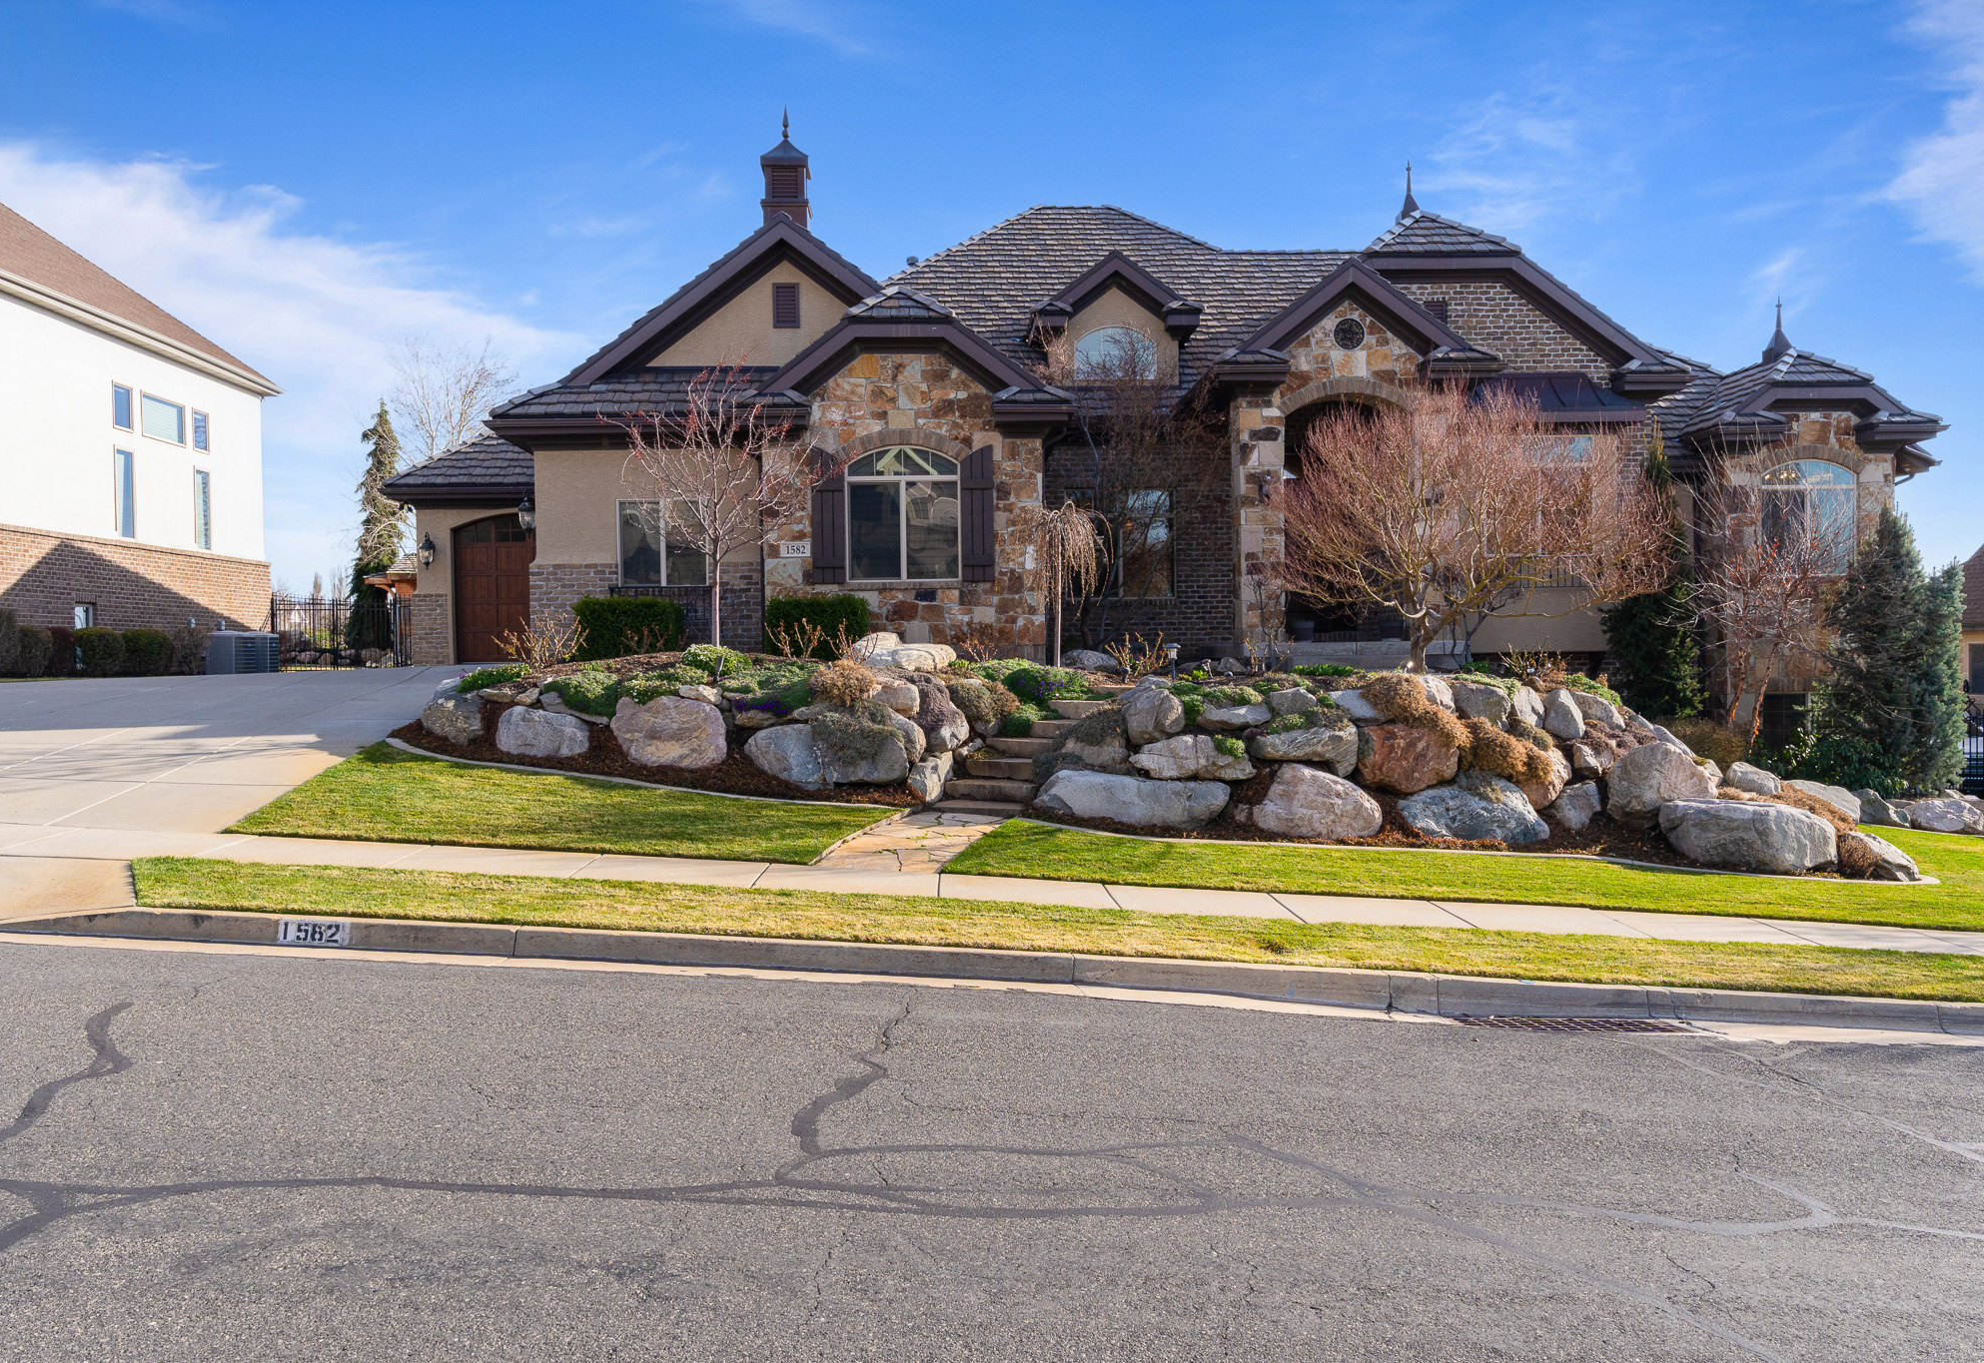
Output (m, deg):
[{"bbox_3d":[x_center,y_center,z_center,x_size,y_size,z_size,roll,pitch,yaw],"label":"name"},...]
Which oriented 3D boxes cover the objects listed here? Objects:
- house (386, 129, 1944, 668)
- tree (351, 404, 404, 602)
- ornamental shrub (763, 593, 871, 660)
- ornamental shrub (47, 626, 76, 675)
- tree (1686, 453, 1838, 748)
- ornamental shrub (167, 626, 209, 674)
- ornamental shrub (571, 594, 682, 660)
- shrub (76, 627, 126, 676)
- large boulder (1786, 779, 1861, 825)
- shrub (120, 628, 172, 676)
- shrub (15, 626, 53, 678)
[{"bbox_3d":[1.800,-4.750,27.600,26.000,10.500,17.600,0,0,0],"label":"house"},{"bbox_3d":[-14.439,-3.564,36.000,1.400,5.900,1.400,0,0,0],"label":"tree"},{"bbox_3d":[-2.156,-0.670,18.900,1.300,0.830,0.950,0,0,0],"label":"ornamental shrub"},{"bbox_3d":[-14.516,-0.473,23.900,0.700,0.790,0.720,0,0,0],"label":"ornamental shrub"},{"bbox_3d":[9.611,-1.011,19.200,2.000,3.750,1.950,0,0,0],"label":"tree"},{"bbox_3d":[-14.492,-0.561,27.600,0.780,0.880,0.800,0,0,0],"label":"ornamental shrub"},{"bbox_3d":[-4.715,-0.693,19.850,1.420,0.860,1.000,0,0,0],"label":"ornamental shrub"},{"bbox_3d":[-14.533,-0.482,25.000,0.820,0.800,0.820,0,0,0],"label":"shrub"},{"bbox_3d":[9.525,1.394,17.600,0.900,0.550,0.750,0,0,0],"label":"large boulder"},{"bbox_3d":[-14.508,-0.493,26.300,0.860,0.820,0.860,0,0,0],"label":"shrub"},{"bbox_3d":[-14.514,-0.447,23.200,0.780,0.800,0.780,0,0,0],"label":"shrub"}]

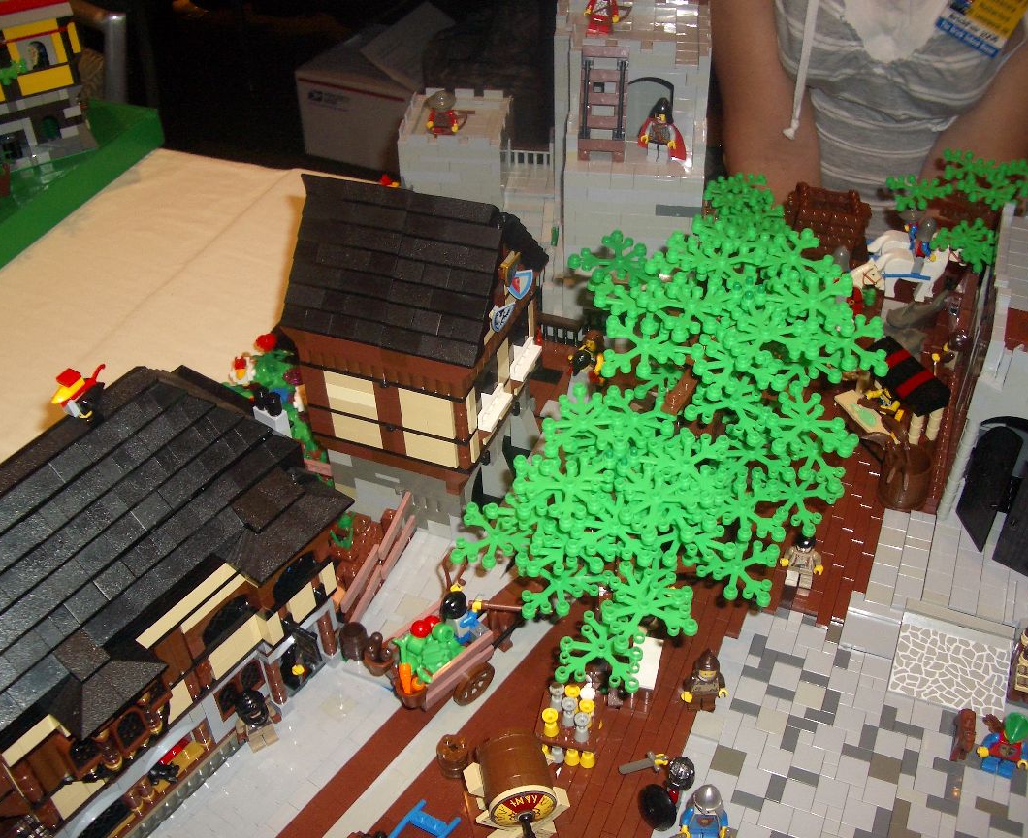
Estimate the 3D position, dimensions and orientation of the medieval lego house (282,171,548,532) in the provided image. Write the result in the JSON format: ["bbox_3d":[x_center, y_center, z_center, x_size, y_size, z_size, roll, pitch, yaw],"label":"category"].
[{"bbox_3d":[-0.050,-0.036,0.671,0.122,0.236,0.100,13,45,20],"label":"medieval lego house"}]

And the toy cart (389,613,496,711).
[{"bbox_3d":[-0.042,0.138,0.657,0.047,0.039,0.058,28,52,32],"label":"toy cart"}]

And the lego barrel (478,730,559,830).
[{"bbox_3d":[0.002,0.189,0.592,0.040,0.041,0.037,-10,42,-5],"label":"lego barrel"}]

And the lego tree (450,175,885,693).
[{"bbox_3d":[0.098,0.007,0.633,0.190,0.240,0.260,13,45,20],"label":"lego tree"}]

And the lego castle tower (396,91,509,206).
[{"bbox_3d":[-0.041,-0.191,0.939,0.080,0.150,0.080,2,43,8],"label":"lego castle tower"}]

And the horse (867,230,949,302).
[{"bbox_3d":[0.314,-0.113,0.882,0.064,0.042,0.019,13,45,20],"label":"horse"}]

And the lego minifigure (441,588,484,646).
[{"bbox_3d":[-0.031,0.109,0.644,0.023,0.035,0.026,-34,49,-29],"label":"lego minifigure"}]

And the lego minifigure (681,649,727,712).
[{"bbox_3d":[0.107,0.146,0.630,0.025,0.043,0.015,4,43,10],"label":"lego minifigure"}]

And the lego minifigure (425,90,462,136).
[{"bbox_3d":[-0.054,-0.232,0.872,0.025,0.043,0.016,0,42,7],"label":"lego minifigure"}]

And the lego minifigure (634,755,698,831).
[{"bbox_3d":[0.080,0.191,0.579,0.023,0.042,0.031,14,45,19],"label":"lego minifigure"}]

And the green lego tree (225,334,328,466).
[{"bbox_3d":[-0.148,-0.007,0.754,0.060,0.120,0.060,13,45,20],"label":"green lego tree"}]

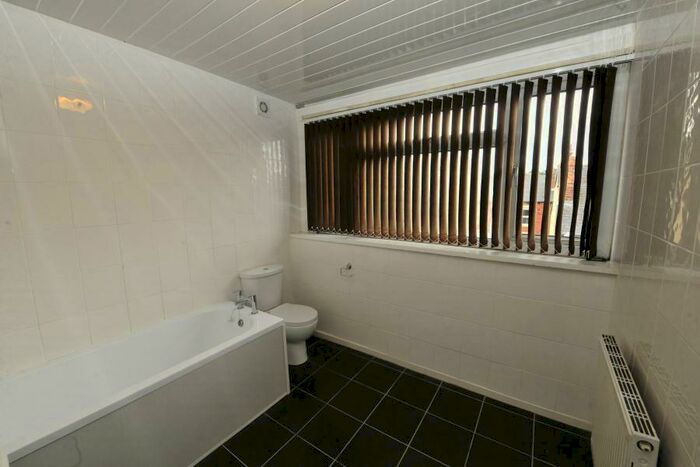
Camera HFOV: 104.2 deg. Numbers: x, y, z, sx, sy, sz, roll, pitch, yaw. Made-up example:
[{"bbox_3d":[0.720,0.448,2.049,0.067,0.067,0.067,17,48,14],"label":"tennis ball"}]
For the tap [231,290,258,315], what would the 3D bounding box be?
[{"bbox_3d":[-0.834,0.539,2.089,0.248,0.148,0.133,4,10,34],"label":"tap"}]

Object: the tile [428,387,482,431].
[{"bbox_3d":[0.727,1.207,1.876,0.299,0.012,0.299,4,10,34],"label":"tile"}]

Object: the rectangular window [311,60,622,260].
[{"bbox_3d":[0.510,-0.470,2.231,2.397,1.085,0.091,4,10,34],"label":"rectangular window"}]

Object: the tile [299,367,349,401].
[{"bbox_3d":[-0.192,1.189,2.144,0.299,0.012,0.299,4,10,34],"label":"tile"}]

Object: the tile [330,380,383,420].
[{"bbox_3d":[0.057,1.208,1.972,0.299,0.012,0.299,4,10,34],"label":"tile"}]

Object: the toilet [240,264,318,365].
[{"bbox_3d":[-0.591,0.753,2.508,0.660,0.767,0.388,4,10,34],"label":"toilet"}]

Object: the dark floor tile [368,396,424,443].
[{"bbox_3d":[0.306,1.226,1.801,0.299,0.012,0.299,4,10,34],"label":"dark floor tile"}]

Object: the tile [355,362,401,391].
[{"bbox_3d":[0.229,1.169,2.219,0.299,0.012,0.299,4,10,34],"label":"tile"}]

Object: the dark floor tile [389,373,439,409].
[{"bbox_3d":[0.478,1.188,2.047,0.299,0.012,0.299,4,10,34],"label":"dark floor tile"}]

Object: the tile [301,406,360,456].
[{"bbox_3d":[-0.116,1.246,1.726,0.299,0.012,0.299,4,10,34],"label":"tile"}]

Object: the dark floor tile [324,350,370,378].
[{"bbox_3d":[-0.020,1.150,2.390,0.299,0.012,0.299,4,10,34],"label":"dark floor tile"}]

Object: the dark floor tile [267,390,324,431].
[{"bbox_3d":[-0.365,1.228,1.898,0.299,0.012,0.299,4,10,34],"label":"dark floor tile"}]

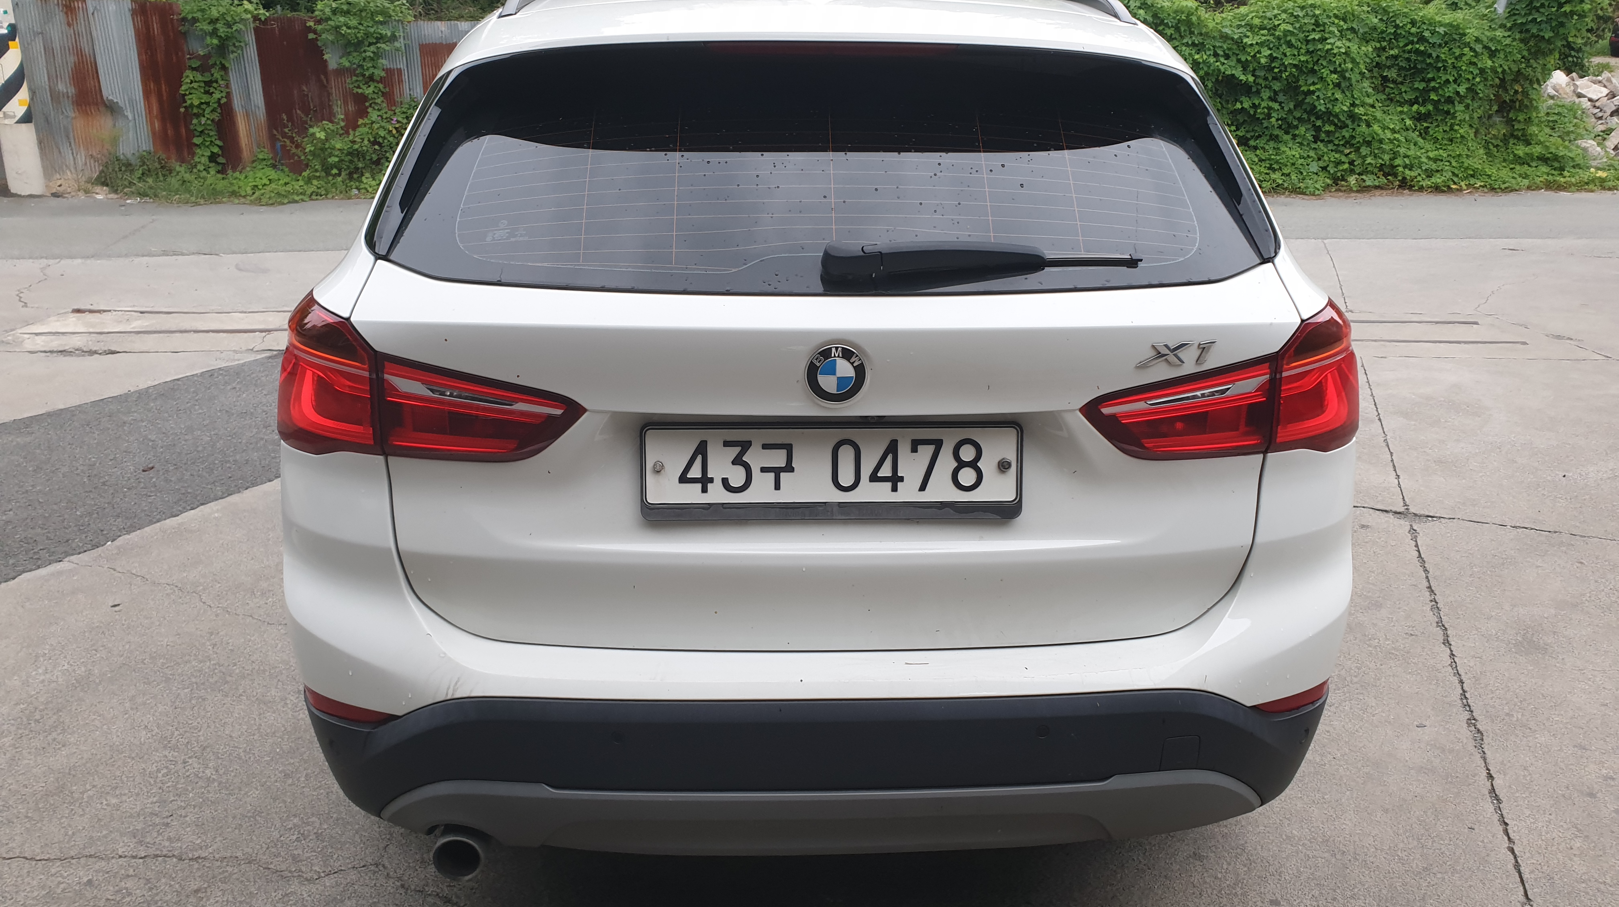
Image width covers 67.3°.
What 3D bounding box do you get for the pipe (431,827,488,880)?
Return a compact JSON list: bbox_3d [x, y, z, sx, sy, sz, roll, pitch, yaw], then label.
[{"bbox_3d":[-0.539,0.594,1.924,0.080,0.080,0.150,0,18,-2],"label":"pipe"}]

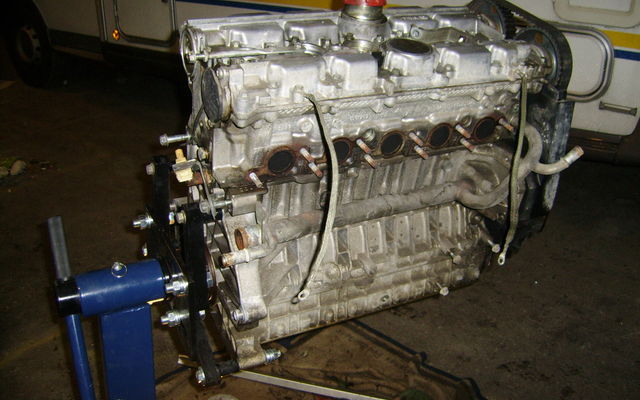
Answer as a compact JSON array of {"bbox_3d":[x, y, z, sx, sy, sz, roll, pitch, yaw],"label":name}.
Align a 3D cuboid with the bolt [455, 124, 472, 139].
[{"bbox_3d":[0.217,-0.103,0.978,0.009,0.009,0.027,-12,43,-29],"label":"bolt"}]

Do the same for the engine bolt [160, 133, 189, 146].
[{"bbox_3d":[-0.209,-0.088,0.935,0.049,0.016,0.016,-12,43,-29],"label":"engine bolt"}]

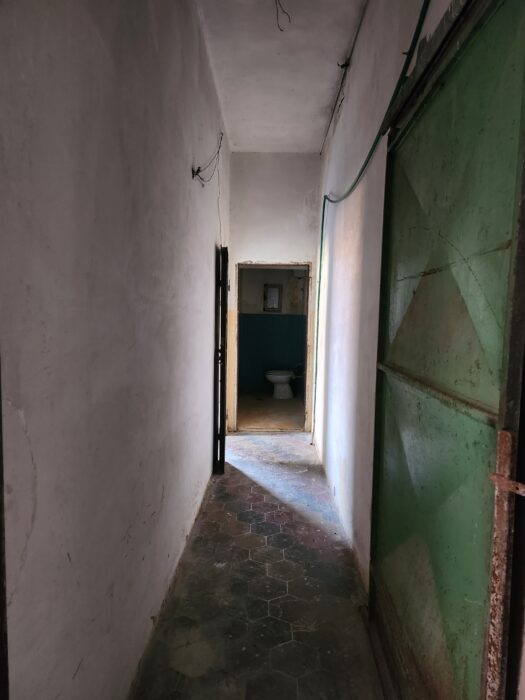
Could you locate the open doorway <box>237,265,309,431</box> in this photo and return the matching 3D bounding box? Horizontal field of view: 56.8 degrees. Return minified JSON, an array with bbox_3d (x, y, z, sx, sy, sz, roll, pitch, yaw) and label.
[{"bbox_3d":[0.119,-0.013,5.769,0.830,1.970,0.150,1,5,-1],"label":"open doorway"}]

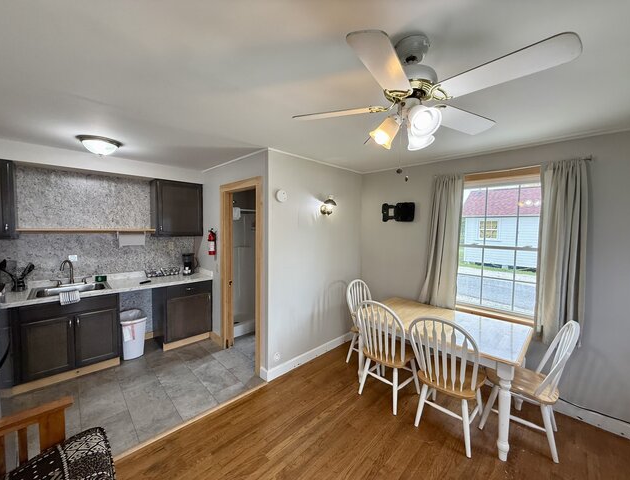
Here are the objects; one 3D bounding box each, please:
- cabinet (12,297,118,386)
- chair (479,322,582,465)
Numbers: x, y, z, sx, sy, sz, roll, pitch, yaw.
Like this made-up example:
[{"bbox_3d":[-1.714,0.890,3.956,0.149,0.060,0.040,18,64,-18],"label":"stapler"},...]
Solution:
[{"bbox_3d":[-2.740,1.032,2.908,0.800,0.870,0.620,-2,4,-44],"label":"cabinet"},{"bbox_3d":[1.737,1.081,2.087,0.540,0.975,0.460,3,4,42],"label":"chair"}]

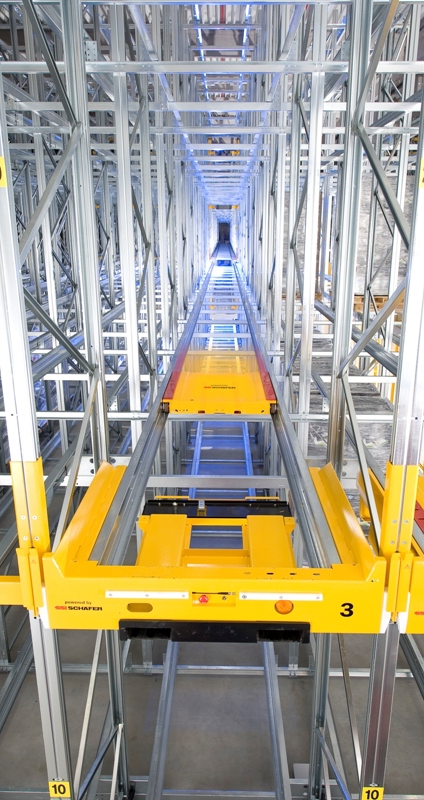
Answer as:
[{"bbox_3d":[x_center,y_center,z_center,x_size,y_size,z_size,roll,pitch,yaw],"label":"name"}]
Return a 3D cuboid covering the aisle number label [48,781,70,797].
[{"bbox_3d":[-0.706,1.803,2.466,0.095,0.095,0.004,0,16,1],"label":"aisle number label"}]

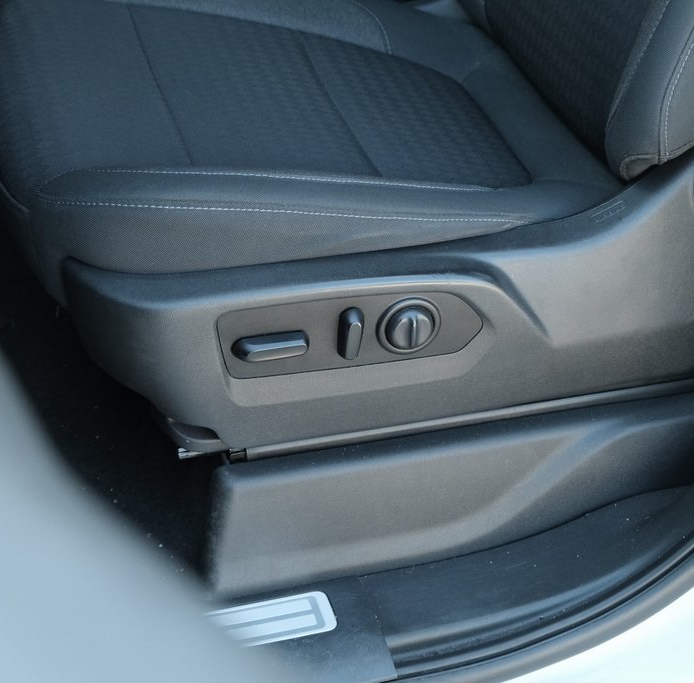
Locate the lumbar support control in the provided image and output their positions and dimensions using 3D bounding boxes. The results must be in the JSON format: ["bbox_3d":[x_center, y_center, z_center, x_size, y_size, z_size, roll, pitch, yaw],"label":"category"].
[{"bbox_3d":[0.053,-0.009,1.294,0.051,0.051,0.016,-9,33,-14],"label":"lumbar support control"}]

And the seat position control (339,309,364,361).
[{"bbox_3d":[0.005,-0.003,1.280,0.019,0.047,0.016,-4,32,-17],"label":"seat position control"}]

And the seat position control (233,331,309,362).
[{"bbox_3d":[-0.059,0.006,1.263,0.064,0.018,0.016,-7,33,-16],"label":"seat position control"}]

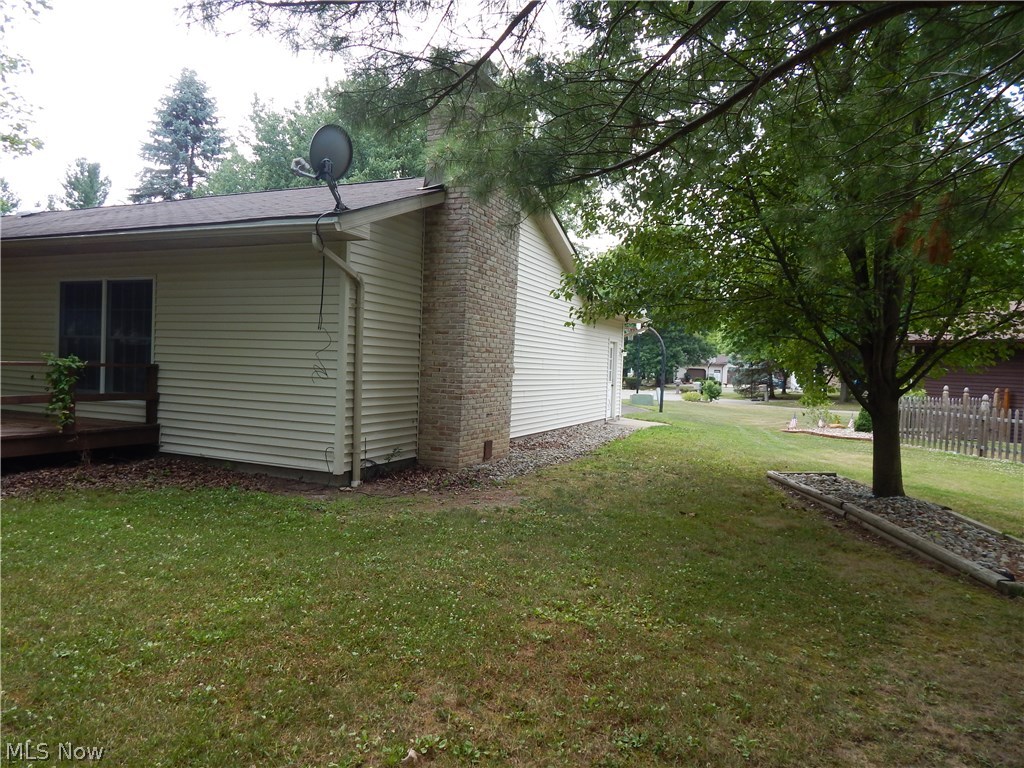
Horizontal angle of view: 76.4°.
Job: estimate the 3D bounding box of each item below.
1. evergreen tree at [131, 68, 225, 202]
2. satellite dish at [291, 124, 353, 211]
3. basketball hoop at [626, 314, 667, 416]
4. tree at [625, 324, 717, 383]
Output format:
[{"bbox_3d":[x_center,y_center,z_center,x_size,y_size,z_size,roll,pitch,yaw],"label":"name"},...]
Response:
[{"bbox_3d":[-17.148,-8.149,33.723,6.600,16.200,6.600,2,2,0],"label":"evergreen tree"},{"bbox_3d":[-1.980,-2.257,6.800,0.620,0.860,0.540,4,2,43],"label":"satellite dish"},{"bbox_3d":[4.828,-0.829,23.624,1.500,3.580,1.120,3,2,24],"label":"basketball hoop"},{"bbox_3d":[16.429,-3.925,68.882,10.500,8.600,10.000,2,2,0],"label":"tree"}]

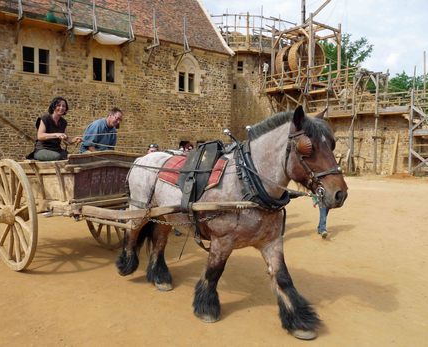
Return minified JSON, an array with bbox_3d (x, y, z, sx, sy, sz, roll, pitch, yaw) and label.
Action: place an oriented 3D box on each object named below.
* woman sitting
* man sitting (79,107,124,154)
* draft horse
[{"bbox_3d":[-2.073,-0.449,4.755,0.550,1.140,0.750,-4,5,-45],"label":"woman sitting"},{"bbox_3d":[-1.658,-0.421,5.250,0.780,1.100,0.540,3,5,42],"label":"man sitting"},{"bbox_3d":[-0.049,0.377,3.595,2.600,1.940,0.750,3,5,42],"label":"draft horse"}]

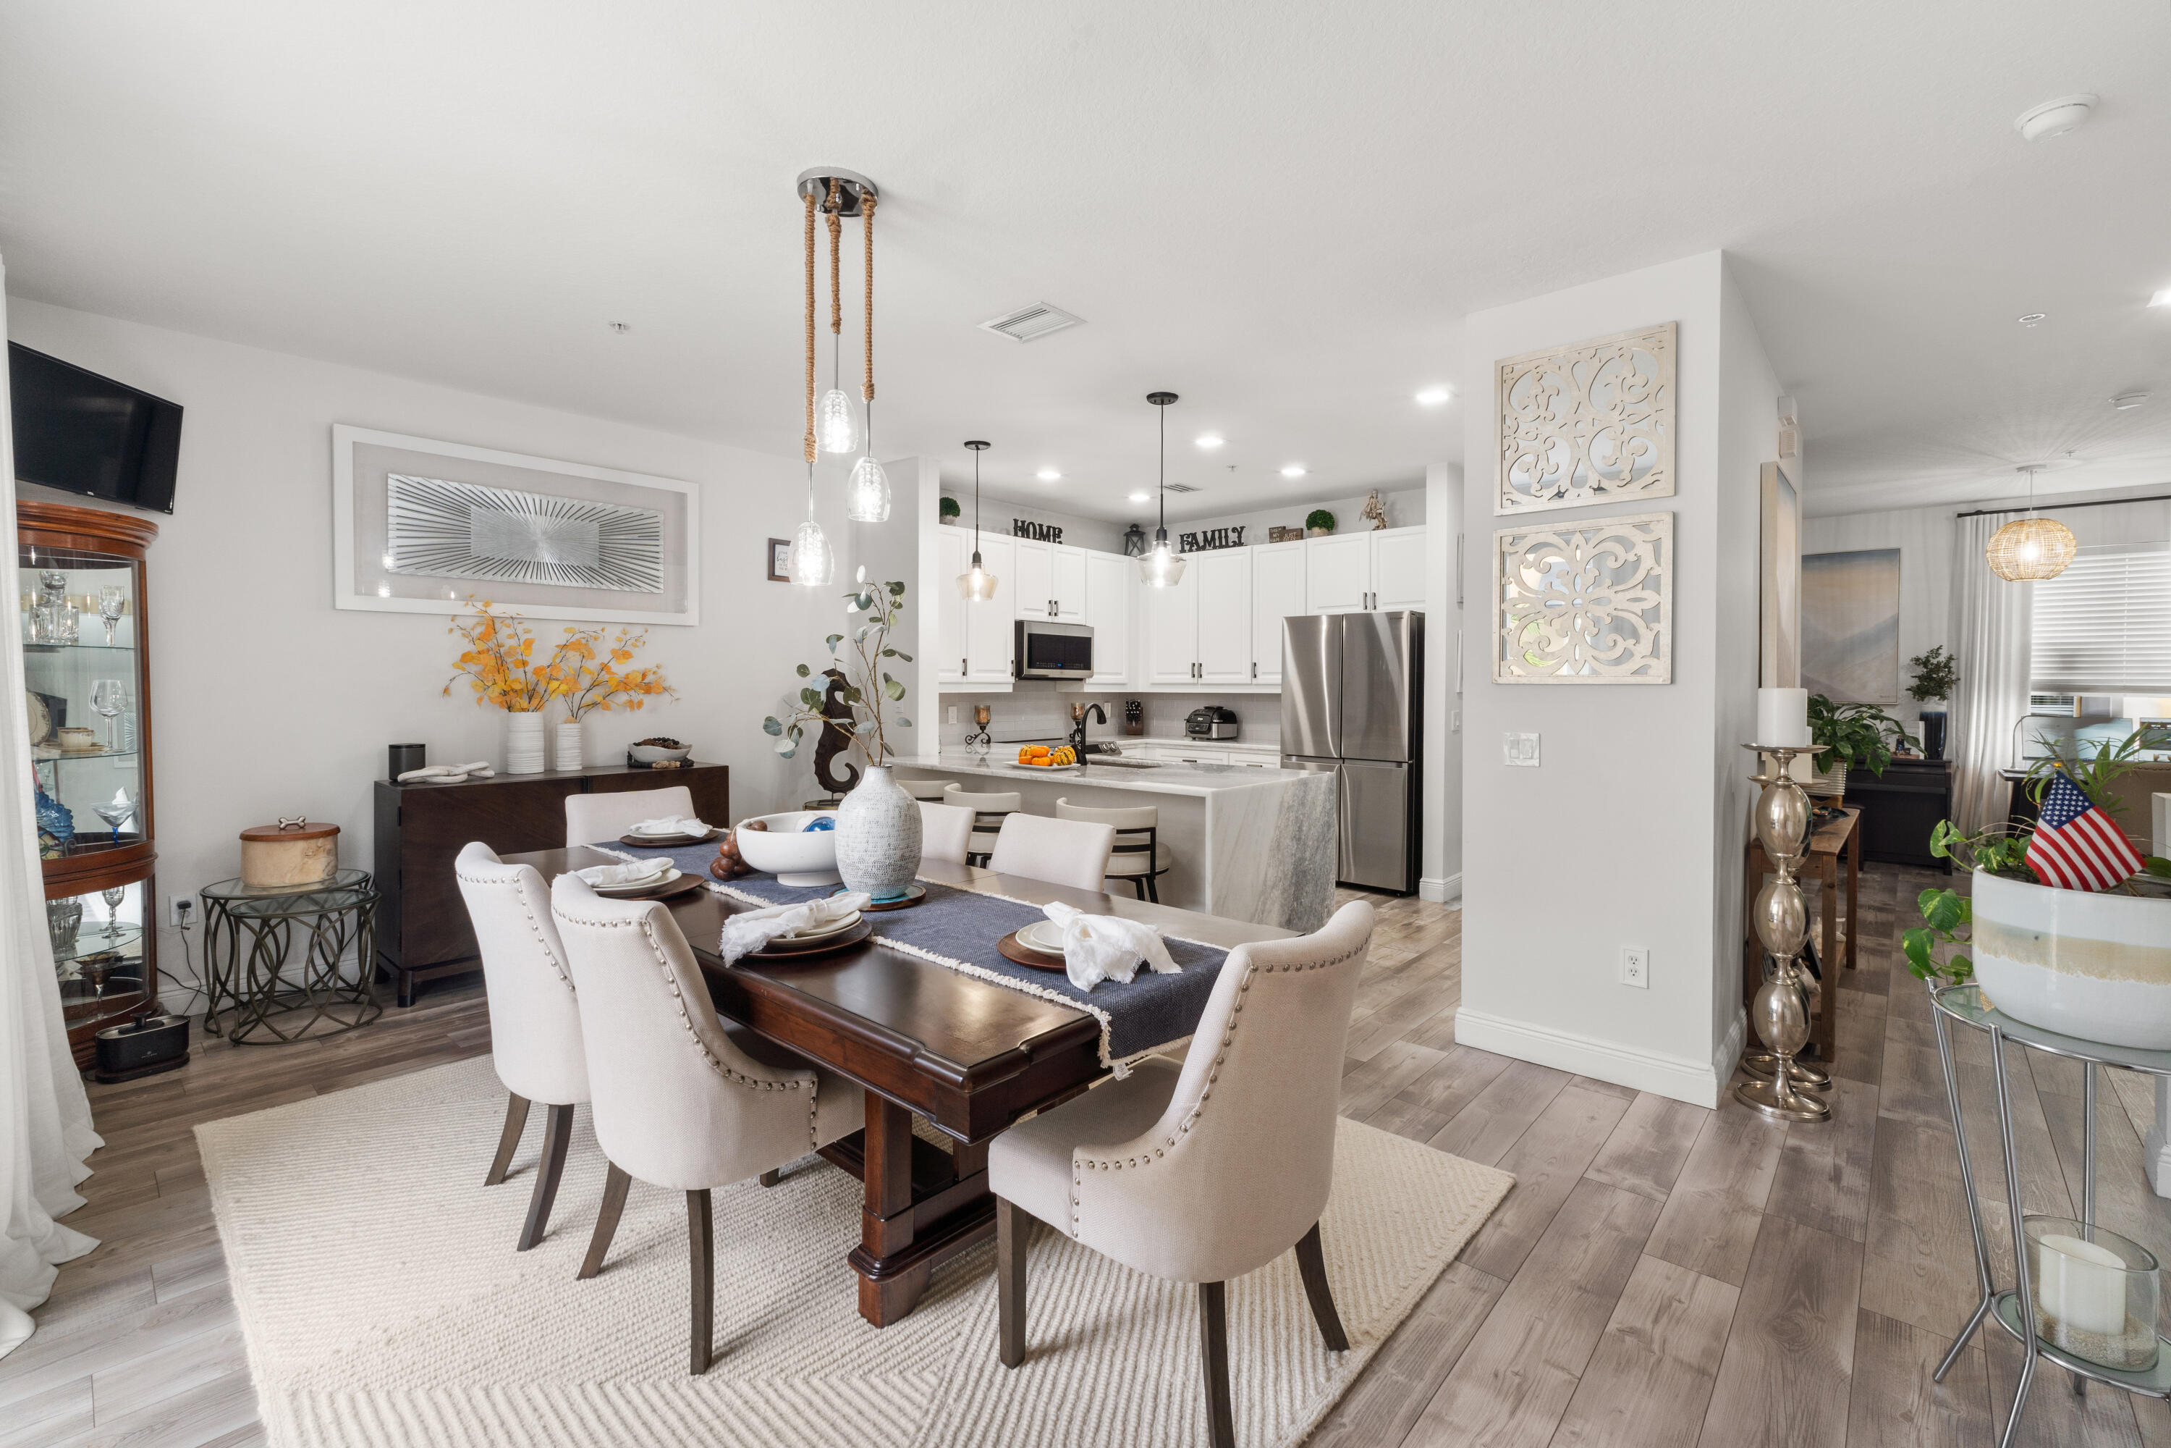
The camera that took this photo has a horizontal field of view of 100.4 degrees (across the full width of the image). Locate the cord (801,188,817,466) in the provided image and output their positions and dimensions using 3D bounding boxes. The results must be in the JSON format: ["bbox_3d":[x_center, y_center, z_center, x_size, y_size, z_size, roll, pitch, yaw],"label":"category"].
[{"bbox_3d":[-0.757,-1.078,2.483,0.033,0.740,0.033,2,3,42],"label":"cord"}]

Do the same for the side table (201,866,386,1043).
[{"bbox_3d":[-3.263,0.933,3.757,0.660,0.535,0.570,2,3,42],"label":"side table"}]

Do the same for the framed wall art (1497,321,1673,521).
[{"bbox_3d":[1.703,-1.027,3.108,0.555,0.558,0.025,2,4,41],"label":"framed wall art"}]

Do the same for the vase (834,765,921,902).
[{"bbox_3d":[-0.553,0.283,2.398,0.225,0.360,0.225,0,2,0],"label":"vase"}]

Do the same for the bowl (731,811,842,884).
[{"bbox_3d":[-0.854,0.409,2.851,0.485,0.180,0.485,0,3,0],"label":"bowl"}]

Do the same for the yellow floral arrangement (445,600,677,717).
[{"bbox_3d":[-2.605,-0.319,4.575,0.420,0.561,1.061,2,3,42],"label":"yellow floral arrangement"}]

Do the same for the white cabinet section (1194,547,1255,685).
[{"bbox_3d":[1.209,-0.834,7.186,0.505,1.043,0.340,2,3,42],"label":"white cabinet section"}]

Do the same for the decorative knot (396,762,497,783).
[{"bbox_3d":[-2.933,0.233,4.152,0.170,0.072,0.370,2,3,42],"label":"decorative knot"}]

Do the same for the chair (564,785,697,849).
[{"bbox_3d":[-1.721,0.751,3.650,0.530,0.950,0.630,-3,4,-45],"label":"chair"}]

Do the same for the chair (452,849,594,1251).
[{"bbox_3d":[-1.307,0.803,2.542,0.530,0.950,0.630,2,4,41],"label":"chair"}]

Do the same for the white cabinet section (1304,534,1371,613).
[{"bbox_3d":[1.914,-1.061,6.549,0.492,0.546,0.360,2,3,42],"label":"white cabinet section"}]

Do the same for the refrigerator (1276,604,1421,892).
[{"bbox_3d":[1.980,0.173,6.390,0.905,1.830,0.760,2,3,42],"label":"refrigerator"}]

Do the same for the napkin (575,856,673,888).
[{"bbox_3d":[-1.336,0.427,2.607,0.150,0.065,0.290,2,3,42],"label":"napkin"}]

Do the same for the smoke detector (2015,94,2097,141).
[{"bbox_3d":[2.301,-1.435,2.147,0.140,0.050,0.140,2,4,41],"label":"smoke detector"}]

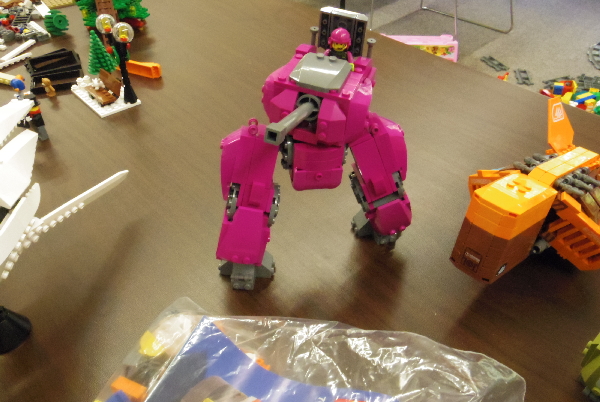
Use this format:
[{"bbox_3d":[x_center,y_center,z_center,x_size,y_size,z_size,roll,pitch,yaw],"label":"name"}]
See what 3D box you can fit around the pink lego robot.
[{"bbox_3d":[0.015,-0.029,0.361,0.140,0.178,0.122,10,40,9],"label":"pink lego robot"}]

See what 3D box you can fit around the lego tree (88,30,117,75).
[{"bbox_3d":[-0.246,-0.182,0.632,0.034,0.051,0.034,2,40,0],"label":"lego tree"}]

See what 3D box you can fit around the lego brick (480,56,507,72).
[{"bbox_3d":[0.879,-0.616,2.341,0.061,0.015,0.131,-14,42,-18],"label":"lego brick"}]

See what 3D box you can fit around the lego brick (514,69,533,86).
[{"bbox_3d":[0.966,-0.532,2.245,0.061,0.015,0.131,6,40,5],"label":"lego brick"}]

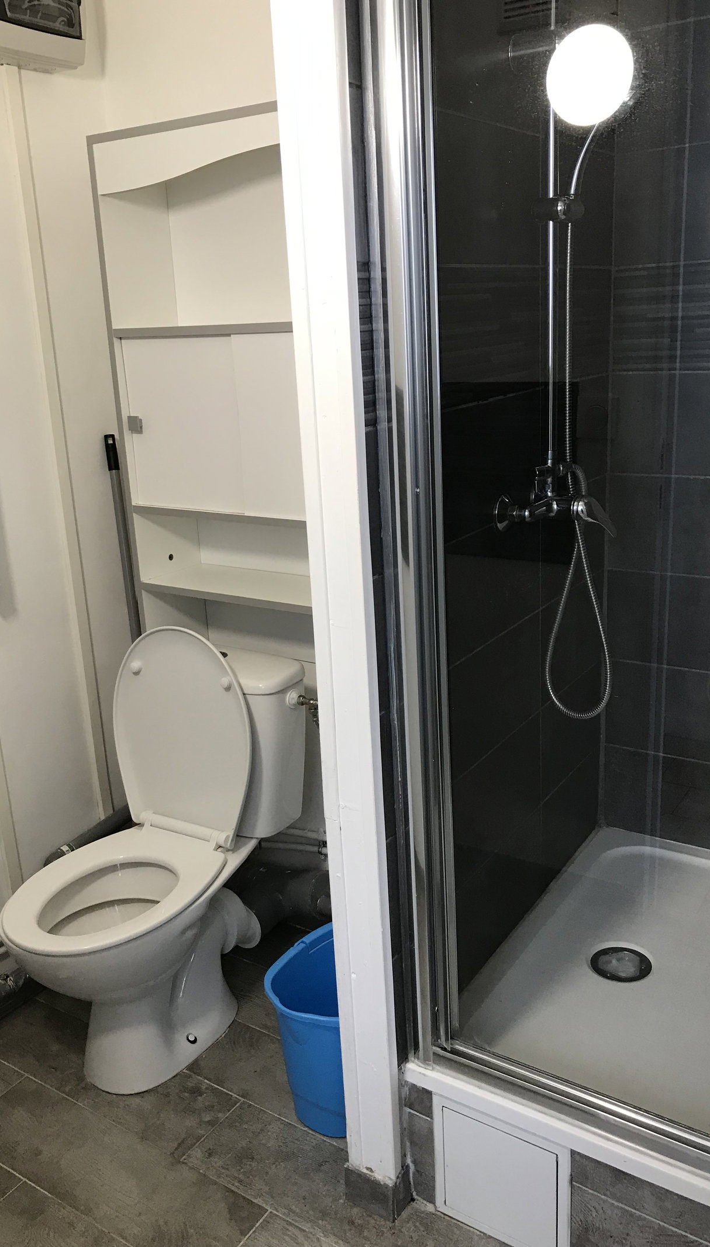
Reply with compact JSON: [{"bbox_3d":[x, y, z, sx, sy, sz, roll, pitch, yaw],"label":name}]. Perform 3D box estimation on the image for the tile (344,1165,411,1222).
[{"bbox_3d":[0.038,0.963,1.735,0.098,0.081,0.062,8,20,32],"label":"tile"}]

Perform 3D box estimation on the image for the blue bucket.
[{"bbox_3d":[-0.007,0.787,1.974,0.270,0.285,0.340,8,20,32],"label":"blue bucket"}]

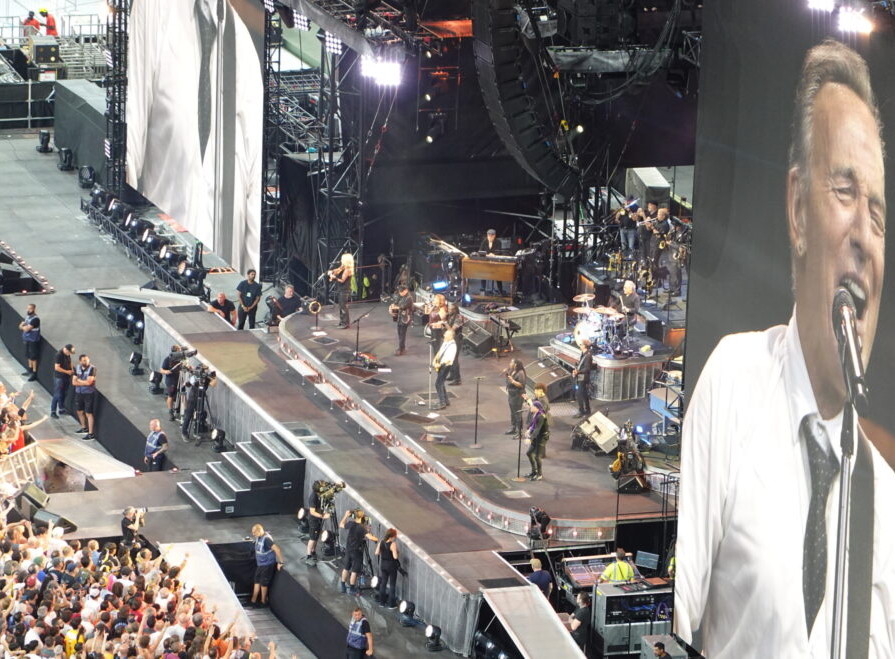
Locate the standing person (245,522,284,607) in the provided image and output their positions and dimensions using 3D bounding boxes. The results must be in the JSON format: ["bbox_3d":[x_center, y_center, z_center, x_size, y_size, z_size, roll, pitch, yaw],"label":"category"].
[{"bbox_3d":[-3.748,4.841,112.200,0.520,1.770,0.580,-9,19,-33],"label":"standing person"}]

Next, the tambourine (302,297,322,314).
[{"bbox_3d":[-2.957,-0.504,123.068,0.270,0.270,0.070,4,17,9],"label":"tambourine"}]

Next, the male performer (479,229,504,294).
[{"bbox_3d":[1.055,-1.581,126.914,0.520,1.560,0.480,5,17,10],"label":"male performer"}]

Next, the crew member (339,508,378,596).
[{"bbox_3d":[-1.883,4.602,113.694,0.680,1.790,0.520,10,17,29],"label":"crew member"}]

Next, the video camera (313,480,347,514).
[{"bbox_3d":[-2.389,3.390,112.178,0.350,0.450,0.700,15,20,39],"label":"video camera"}]

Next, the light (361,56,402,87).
[{"bbox_3d":[-1.308,-5.190,110.500,0.850,0.600,0.350,11,19,29],"label":"light"}]

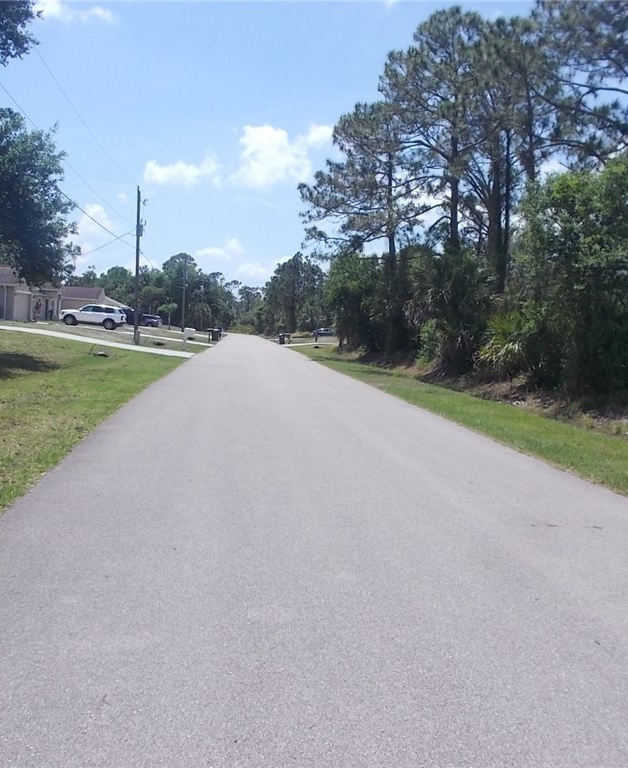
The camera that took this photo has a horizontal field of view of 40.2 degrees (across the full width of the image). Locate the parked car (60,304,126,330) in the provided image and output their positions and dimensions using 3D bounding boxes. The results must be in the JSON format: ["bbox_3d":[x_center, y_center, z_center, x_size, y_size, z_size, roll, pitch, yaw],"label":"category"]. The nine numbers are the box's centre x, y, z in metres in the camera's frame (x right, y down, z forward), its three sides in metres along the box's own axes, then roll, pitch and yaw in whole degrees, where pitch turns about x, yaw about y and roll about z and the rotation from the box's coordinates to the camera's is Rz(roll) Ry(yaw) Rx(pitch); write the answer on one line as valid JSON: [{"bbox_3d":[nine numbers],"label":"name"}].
[{"bbox_3d":[-16.776,-5.159,65.400,4.980,1.760,1.990,6,3,-9],"label":"parked car"}]

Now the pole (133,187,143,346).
[{"bbox_3d":[-9.826,-6.591,48.013,0.270,8.820,0.270,2,4,-5],"label":"pole"}]

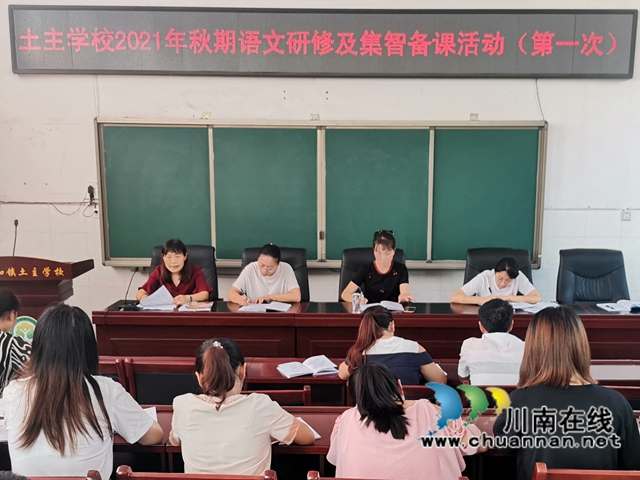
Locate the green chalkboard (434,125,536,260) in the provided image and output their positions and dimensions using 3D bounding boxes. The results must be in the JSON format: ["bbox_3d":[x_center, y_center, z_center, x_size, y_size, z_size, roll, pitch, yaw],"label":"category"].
[{"bbox_3d":[1.502,-0.402,4.397,0.975,1.207,0.030,0,7,0],"label":"green chalkboard"}]

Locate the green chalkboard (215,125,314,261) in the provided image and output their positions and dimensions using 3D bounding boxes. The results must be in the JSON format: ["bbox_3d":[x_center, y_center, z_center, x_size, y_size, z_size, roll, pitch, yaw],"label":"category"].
[{"bbox_3d":[-0.489,-0.408,4.392,0.982,1.194,0.030,0,7,0],"label":"green chalkboard"}]

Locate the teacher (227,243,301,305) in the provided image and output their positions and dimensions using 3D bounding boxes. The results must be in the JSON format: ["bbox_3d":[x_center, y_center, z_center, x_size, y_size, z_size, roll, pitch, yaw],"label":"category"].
[{"bbox_3d":[-0.439,0.623,3.834,0.572,1.208,0.580,0,7,-3],"label":"teacher"}]

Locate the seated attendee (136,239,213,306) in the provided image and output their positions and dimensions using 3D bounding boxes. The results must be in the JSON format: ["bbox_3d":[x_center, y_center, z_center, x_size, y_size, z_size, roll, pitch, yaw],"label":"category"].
[{"bbox_3d":[-1.126,0.604,3.830,0.587,1.237,0.580,0,7,0],"label":"seated attendee"}]

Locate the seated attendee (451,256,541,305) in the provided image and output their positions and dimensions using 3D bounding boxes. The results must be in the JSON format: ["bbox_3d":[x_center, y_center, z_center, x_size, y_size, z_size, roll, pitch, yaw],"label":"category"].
[{"bbox_3d":[1.357,0.677,3.830,0.697,1.124,0.610,0,7,0],"label":"seated attendee"}]

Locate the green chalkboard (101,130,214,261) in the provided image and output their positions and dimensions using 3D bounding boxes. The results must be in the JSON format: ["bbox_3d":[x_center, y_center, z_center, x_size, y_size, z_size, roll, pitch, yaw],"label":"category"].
[{"bbox_3d":[-1.467,-0.419,4.388,0.966,1.197,0.030,0,7,0],"label":"green chalkboard"}]

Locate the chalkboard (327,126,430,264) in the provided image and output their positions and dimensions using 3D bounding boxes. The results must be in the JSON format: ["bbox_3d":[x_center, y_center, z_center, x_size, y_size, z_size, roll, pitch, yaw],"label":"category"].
[{"bbox_3d":[0.506,-0.402,4.395,0.999,1.202,0.030,0,7,0],"label":"chalkboard"}]

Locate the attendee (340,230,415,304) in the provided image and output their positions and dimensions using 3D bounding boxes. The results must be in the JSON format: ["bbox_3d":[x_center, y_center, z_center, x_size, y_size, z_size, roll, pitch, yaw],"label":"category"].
[{"bbox_3d":[0.443,0.581,3.832,0.573,1.302,0.580,0,7,0],"label":"attendee"}]

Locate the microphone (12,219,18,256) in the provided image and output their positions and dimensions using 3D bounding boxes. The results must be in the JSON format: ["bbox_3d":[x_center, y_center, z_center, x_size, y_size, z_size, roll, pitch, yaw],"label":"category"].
[{"bbox_3d":[-2.359,0.014,3.720,0.050,0.346,0.080,0,7,0],"label":"microphone"}]

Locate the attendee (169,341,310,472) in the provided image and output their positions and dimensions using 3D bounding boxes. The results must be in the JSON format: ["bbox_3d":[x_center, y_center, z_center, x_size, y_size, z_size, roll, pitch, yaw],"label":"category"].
[{"bbox_3d":[-0.285,0.926,1.836,0.527,1.140,0.600,1,7,3],"label":"attendee"}]

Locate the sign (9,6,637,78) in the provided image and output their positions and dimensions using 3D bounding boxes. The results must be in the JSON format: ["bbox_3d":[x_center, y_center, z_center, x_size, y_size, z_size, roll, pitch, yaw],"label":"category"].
[{"bbox_3d":[0.039,-1.717,4.208,5.402,0.570,0.090,0,7,0],"label":"sign"}]

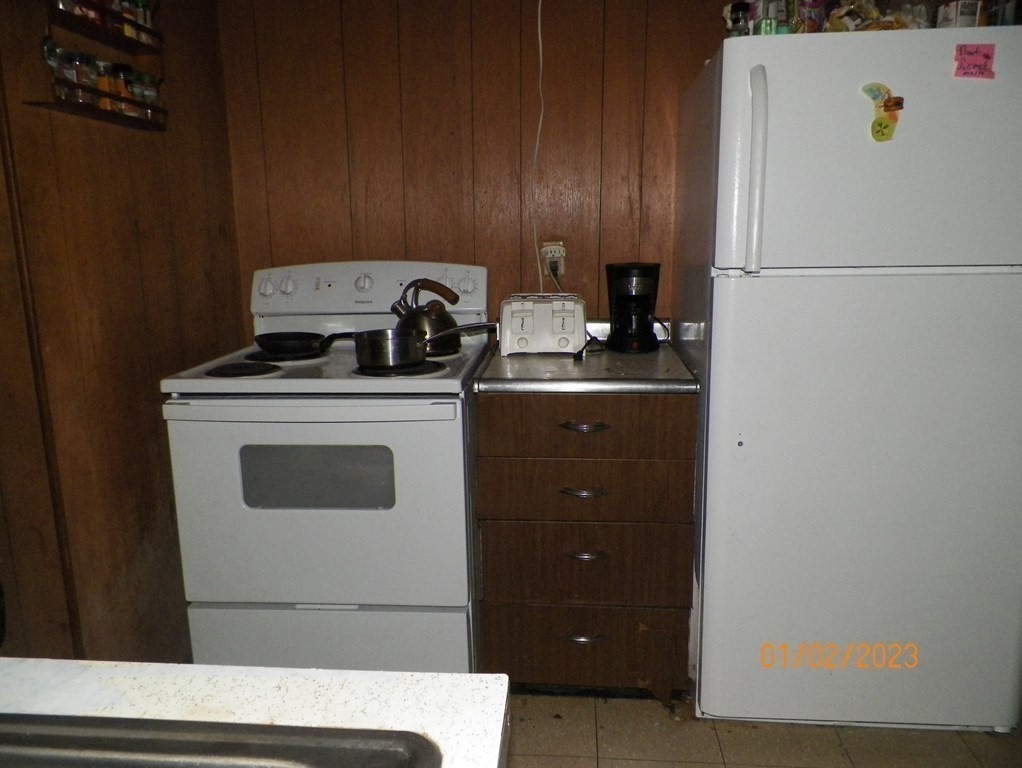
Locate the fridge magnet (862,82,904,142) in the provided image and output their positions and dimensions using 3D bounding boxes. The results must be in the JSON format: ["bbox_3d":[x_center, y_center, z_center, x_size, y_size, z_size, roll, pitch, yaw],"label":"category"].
[{"bbox_3d":[0.797,-0.581,1.577,0.083,0.121,0.008,0,11,6],"label":"fridge magnet"}]

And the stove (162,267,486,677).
[{"bbox_3d":[-0.465,0.250,2.157,0.758,1.180,0.680,0,11,5],"label":"stove"}]

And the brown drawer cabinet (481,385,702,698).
[{"bbox_3d":[0.215,0.389,2.194,0.545,0.875,0.630,0,11,5],"label":"brown drawer cabinet"}]

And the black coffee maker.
[{"bbox_3d":[0.367,-0.237,2.260,0.165,0.260,0.200,0,11,5],"label":"black coffee maker"}]

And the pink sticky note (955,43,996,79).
[{"bbox_3d":[0.972,-0.675,1.543,0.078,0.068,0.003,0,11,6],"label":"pink sticky note"}]

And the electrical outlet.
[{"bbox_3d":[0.137,-0.404,2.377,0.076,0.110,0.030,0,11,5],"label":"electrical outlet"}]

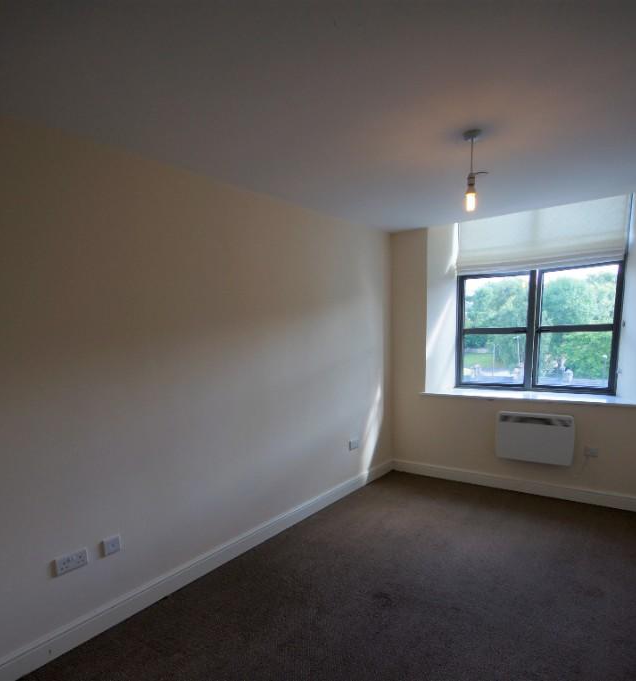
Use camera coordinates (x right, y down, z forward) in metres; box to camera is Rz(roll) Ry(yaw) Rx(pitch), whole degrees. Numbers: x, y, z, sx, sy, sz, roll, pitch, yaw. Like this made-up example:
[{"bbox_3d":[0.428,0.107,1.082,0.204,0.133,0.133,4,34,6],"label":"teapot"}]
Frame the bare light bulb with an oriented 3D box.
[{"bbox_3d":[0.820,-0.882,2.248,0.100,0.430,0.100,3,6,39],"label":"bare light bulb"}]

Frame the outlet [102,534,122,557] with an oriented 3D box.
[{"bbox_3d":[-1.141,1.138,2.363,0.015,0.086,0.086,3,6,39],"label":"outlet"}]

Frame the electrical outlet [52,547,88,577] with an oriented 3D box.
[{"bbox_3d":[-1.268,1.139,2.196,0.015,0.086,0.146,3,6,39],"label":"electrical outlet"}]

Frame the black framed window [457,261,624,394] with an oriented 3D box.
[{"bbox_3d":[2.203,-0.142,4.408,1.520,1.190,0.080,3,6,39],"label":"black framed window"}]

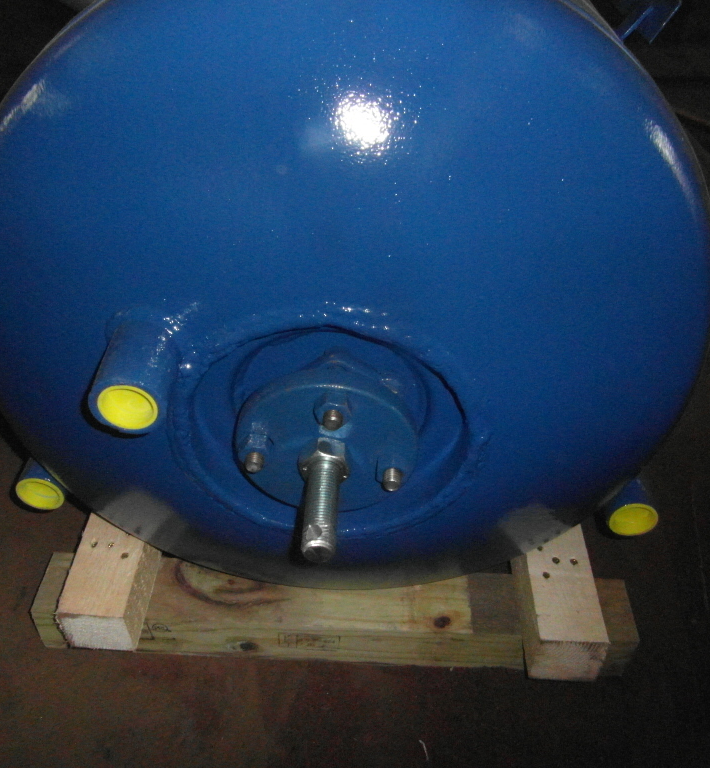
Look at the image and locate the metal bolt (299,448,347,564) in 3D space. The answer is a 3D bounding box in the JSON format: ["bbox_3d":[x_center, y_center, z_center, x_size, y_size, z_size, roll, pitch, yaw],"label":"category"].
[{"bbox_3d":[-0.030,0.108,0.643,0.047,0.047,0.108,2,40,1],"label":"metal bolt"}]

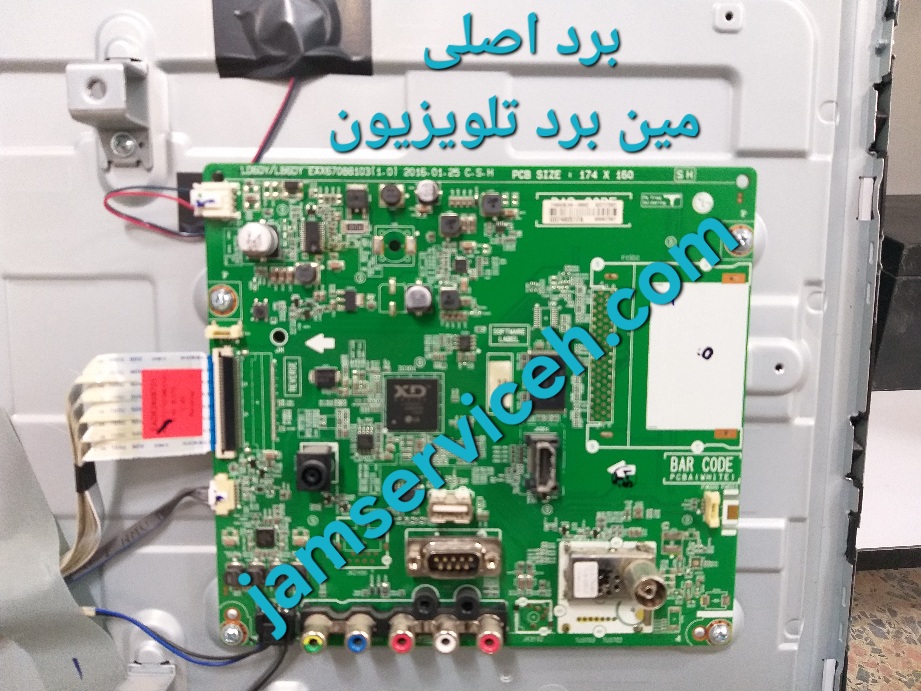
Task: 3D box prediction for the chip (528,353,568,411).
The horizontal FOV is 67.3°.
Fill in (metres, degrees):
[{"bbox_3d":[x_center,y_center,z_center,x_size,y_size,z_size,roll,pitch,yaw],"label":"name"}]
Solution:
[{"bbox_3d":[0.028,0.012,0.225,0.012,0.020,0.001,0,7,0],"label":"chip"}]

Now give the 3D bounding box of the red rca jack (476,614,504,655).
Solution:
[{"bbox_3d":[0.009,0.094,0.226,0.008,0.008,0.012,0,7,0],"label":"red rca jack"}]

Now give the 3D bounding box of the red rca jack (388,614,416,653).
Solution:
[{"bbox_3d":[-0.019,0.094,0.225,0.009,0.009,0.010,0,7,0],"label":"red rca jack"}]

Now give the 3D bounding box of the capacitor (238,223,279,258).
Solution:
[{"bbox_3d":[-0.062,-0.032,0.214,0.010,0.010,0.010,0,7,0],"label":"capacitor"}]

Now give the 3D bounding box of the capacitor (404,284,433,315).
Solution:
[{"bbox_3d":[-0.013,-0.015,0.218,0.008,0.008,0.008,0,7,0],"label":"capacitor"}]

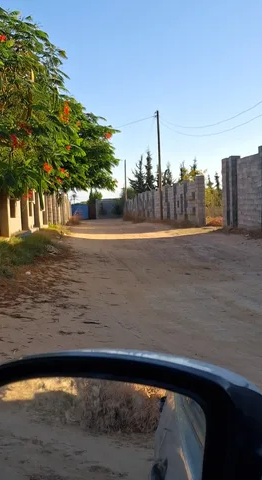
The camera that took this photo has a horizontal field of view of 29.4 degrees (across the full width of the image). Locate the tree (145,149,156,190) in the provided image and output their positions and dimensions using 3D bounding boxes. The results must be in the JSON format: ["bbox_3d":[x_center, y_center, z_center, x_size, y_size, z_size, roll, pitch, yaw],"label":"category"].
[{"bbox_3d":[2.270,-6.617,58.242,2.000,8.160,2.000,-2,3,-7],"label":"tree"}]

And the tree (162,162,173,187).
[{"bbox_3d":[4.146,-5.369,54.179,2.000,6.040,2.000,-2,3,-7],"label":"tree"}]

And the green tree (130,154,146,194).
[{"bbox_3d":[1.195,-6.453,60.227,2.600,7.660,2.600,-2,3,-7],"label":"green tree"}]

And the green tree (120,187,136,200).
[{"bbox_3d":[-0.454,-4.800,64.119,2.600,4.000,2.600,-2,3,-7],"label":"green tree"}]

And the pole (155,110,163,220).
[{"bbox_3d":[2.042,-5.155,34.776,0.300,7.570,0.250,-3,3,-7],"label":"pole"}]

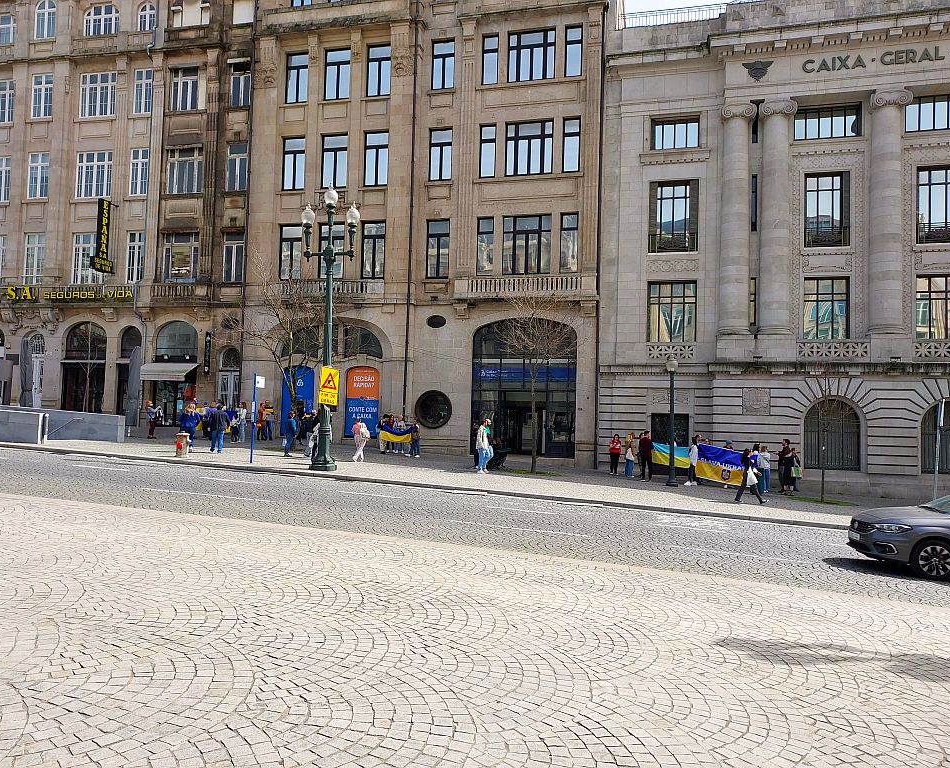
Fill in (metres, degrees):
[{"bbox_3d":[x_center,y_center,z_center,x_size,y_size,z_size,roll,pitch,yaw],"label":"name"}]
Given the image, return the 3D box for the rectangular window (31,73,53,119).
[{"bbox_3d":[-23.652,-15.744,45.339,1.431,2.480,0.200,1,-3,16],"label":"rectangular window"}]

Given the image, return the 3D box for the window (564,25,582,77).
[{"bbox_3d":[4.137,-13.996,34.877,0.726,2.160,0.200,1,-3,16],"label":"window"}]

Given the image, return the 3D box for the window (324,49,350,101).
[{"bbox_3d":[-6.405,-14.446,38.697,1.293,2.416,0.200,1,-3,15],"label":"window"}]

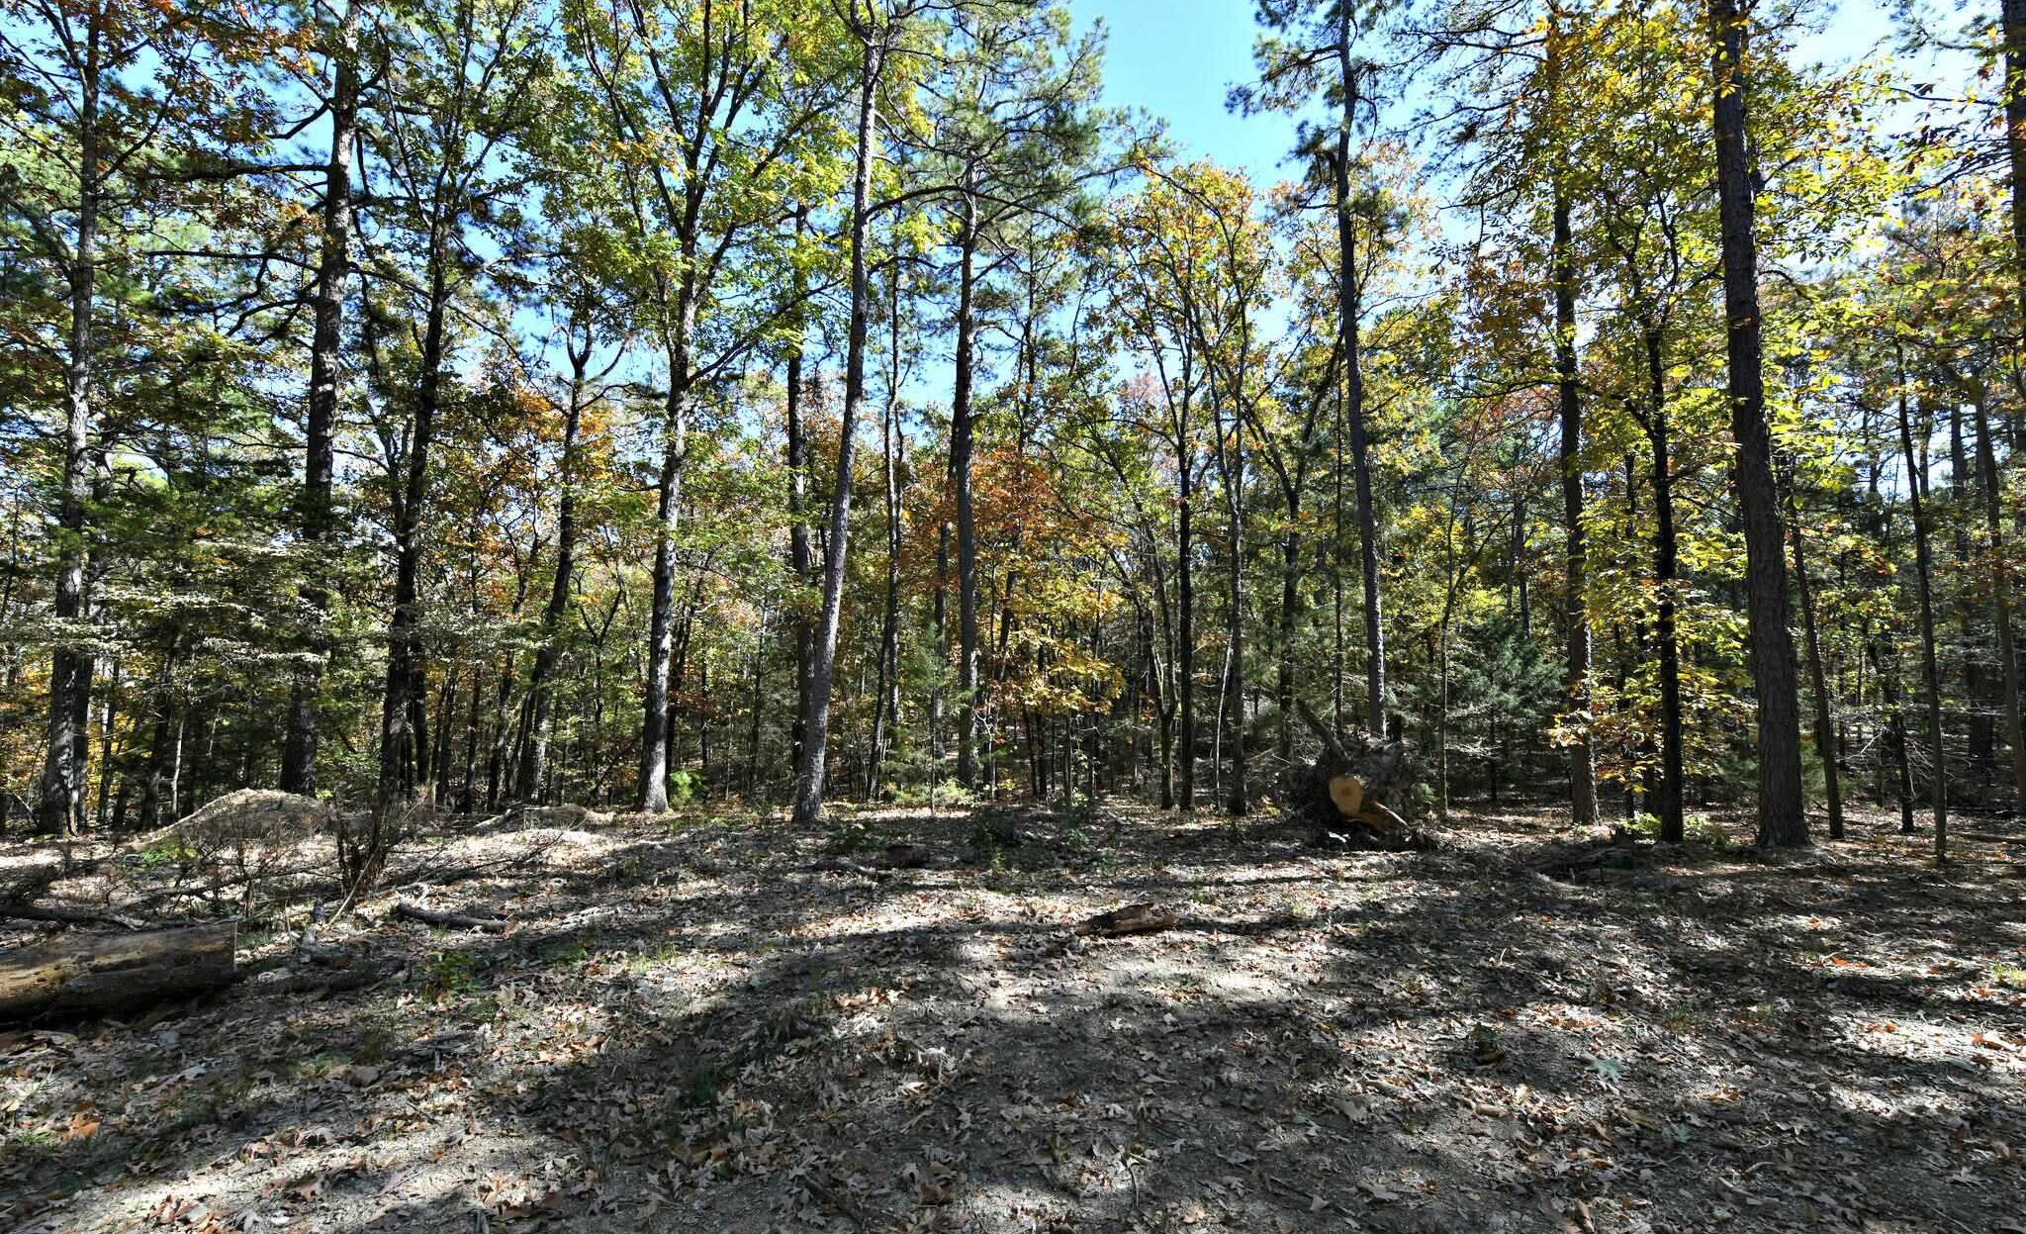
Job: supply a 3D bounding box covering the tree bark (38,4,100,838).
[{"bbox_3d":[-10.003,-2.259,8.408,0.250,9.072,0.250,-2,-4,0],"label":"tree bark"}]

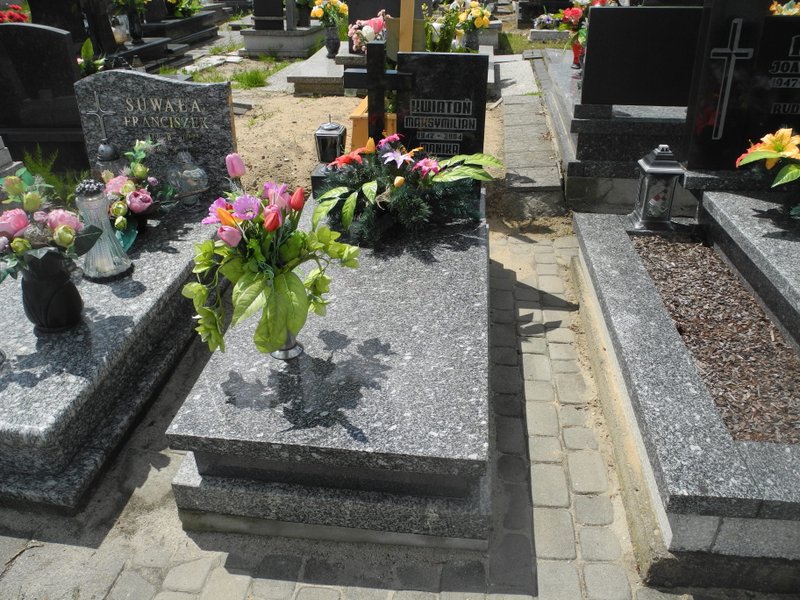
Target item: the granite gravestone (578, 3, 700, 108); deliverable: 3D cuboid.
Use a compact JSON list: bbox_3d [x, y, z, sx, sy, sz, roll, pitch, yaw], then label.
[{"bbox_3d":[1.293,-1.273,3.405,0.625,0.480,0.081,4,27,6],"label":"granite gravestone"}]

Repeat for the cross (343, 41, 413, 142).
[{"bbox_3d":[-0.101,-0.886,3.048,0.318,0.598,0.091,4,27,6],"label":"cross"}]

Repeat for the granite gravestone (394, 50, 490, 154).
[{"bbox_3d":[0.194,-0.857,3.038,0.403,0.555,0.081,4,27,6],"label":"granite gravestone"}]

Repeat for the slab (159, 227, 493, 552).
[{"bbox_3d":[-0.120,0.166,2.448,0.882,0.378,1.492,4,30,6],"label":"slab"}]

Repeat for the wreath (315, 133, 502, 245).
[{"bbox_3d":[0.028,-0.542,2.929,0.827,0.363,0.504,4,27,6],"label":"wreath"}]

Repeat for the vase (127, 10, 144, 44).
[{"bbox_3d":[-2.739,-2.821,6.700,0.150,0.310,0.150,4,27,6],"label":"vase"}]

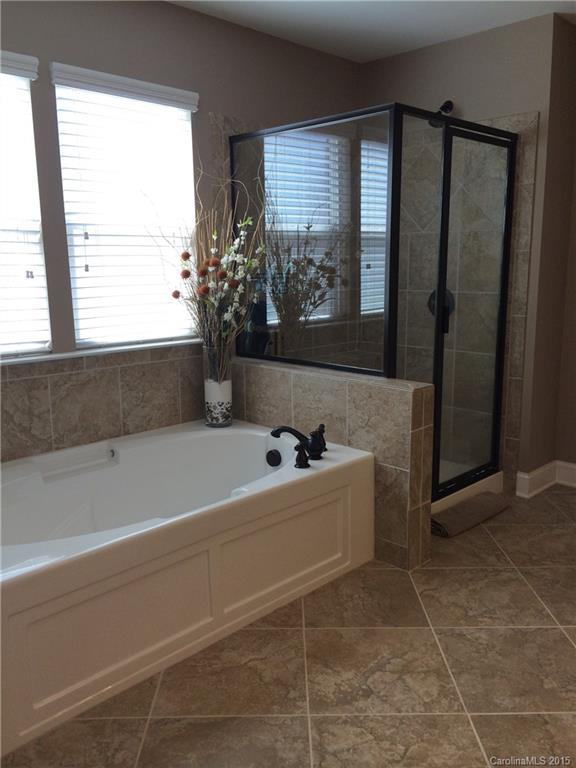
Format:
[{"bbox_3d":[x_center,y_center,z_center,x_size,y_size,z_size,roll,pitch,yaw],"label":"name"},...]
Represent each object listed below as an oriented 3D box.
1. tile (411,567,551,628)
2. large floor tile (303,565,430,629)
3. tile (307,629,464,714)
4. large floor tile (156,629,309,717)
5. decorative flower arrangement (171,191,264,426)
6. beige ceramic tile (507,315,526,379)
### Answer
[{"bbox_3d":[0.745,0.832,2.608,0.456,0.010,0.456,-1,11,0],"label":"tile"},{"bbox_3d":[0.286,0.836,2.605,0.456,0.010,0.456,-1,11,0],"label":"large floor tile"},{"bbox_3d":[0.290,0.921,2.154,0.456,0.010,0.456,-1,11,0],"label":"tile"},{"bbox_3d":[-0.169,0.925,2.151,0.456,0.010,0.456,-1,11,0],"label":"large floor tile"},{"bbox_3d":[-0.340,-0.398,3.356,0.470,1.192,0.400,-1,11,0],"label":"decorative flower arrangement"},{"bbox_3d":[1.236,-0.199,3.569,0.078,0.335,0.010,10,15,44],"label":"beige ceramic tile"}]

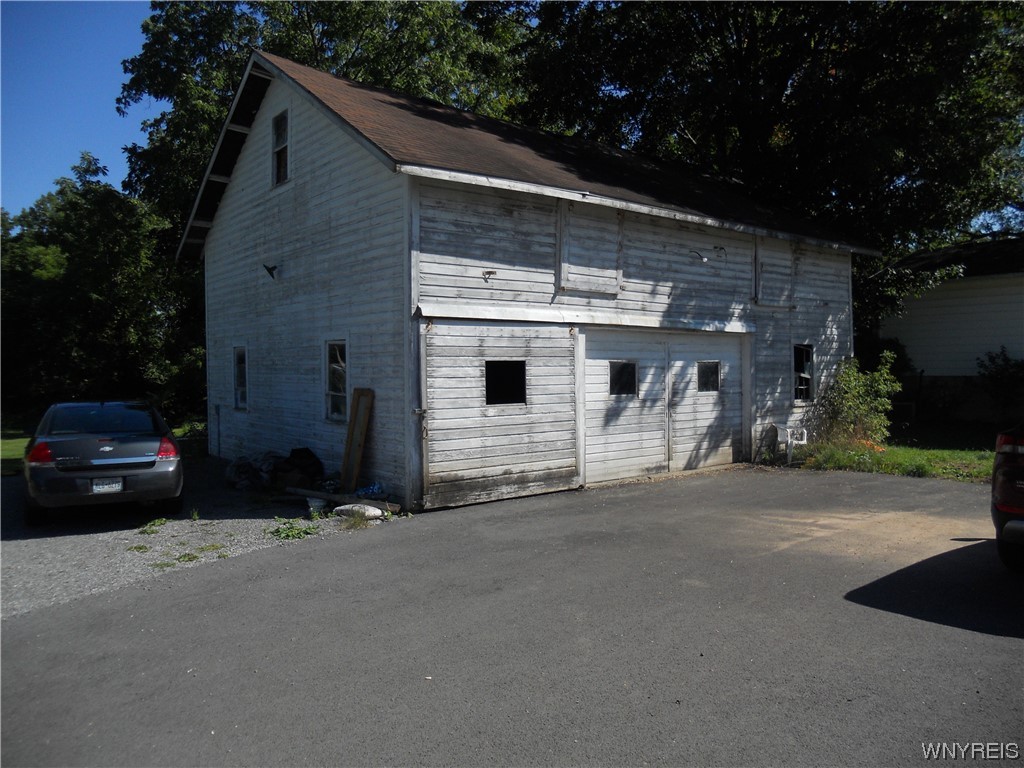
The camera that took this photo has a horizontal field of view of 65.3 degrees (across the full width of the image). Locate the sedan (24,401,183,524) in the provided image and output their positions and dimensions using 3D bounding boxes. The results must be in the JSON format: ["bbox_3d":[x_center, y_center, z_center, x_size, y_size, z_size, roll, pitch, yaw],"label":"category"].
[{"bbox_3d":[-5.930,1.010,11.570,1.860,1.490,5.080,-1,1,-28],"label":"sedan"}]

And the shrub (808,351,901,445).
[{"bbox_3d":[6.861,0.290,16.000,1.750,1.930,1.550,0,1,23],"label":"shrub"}]

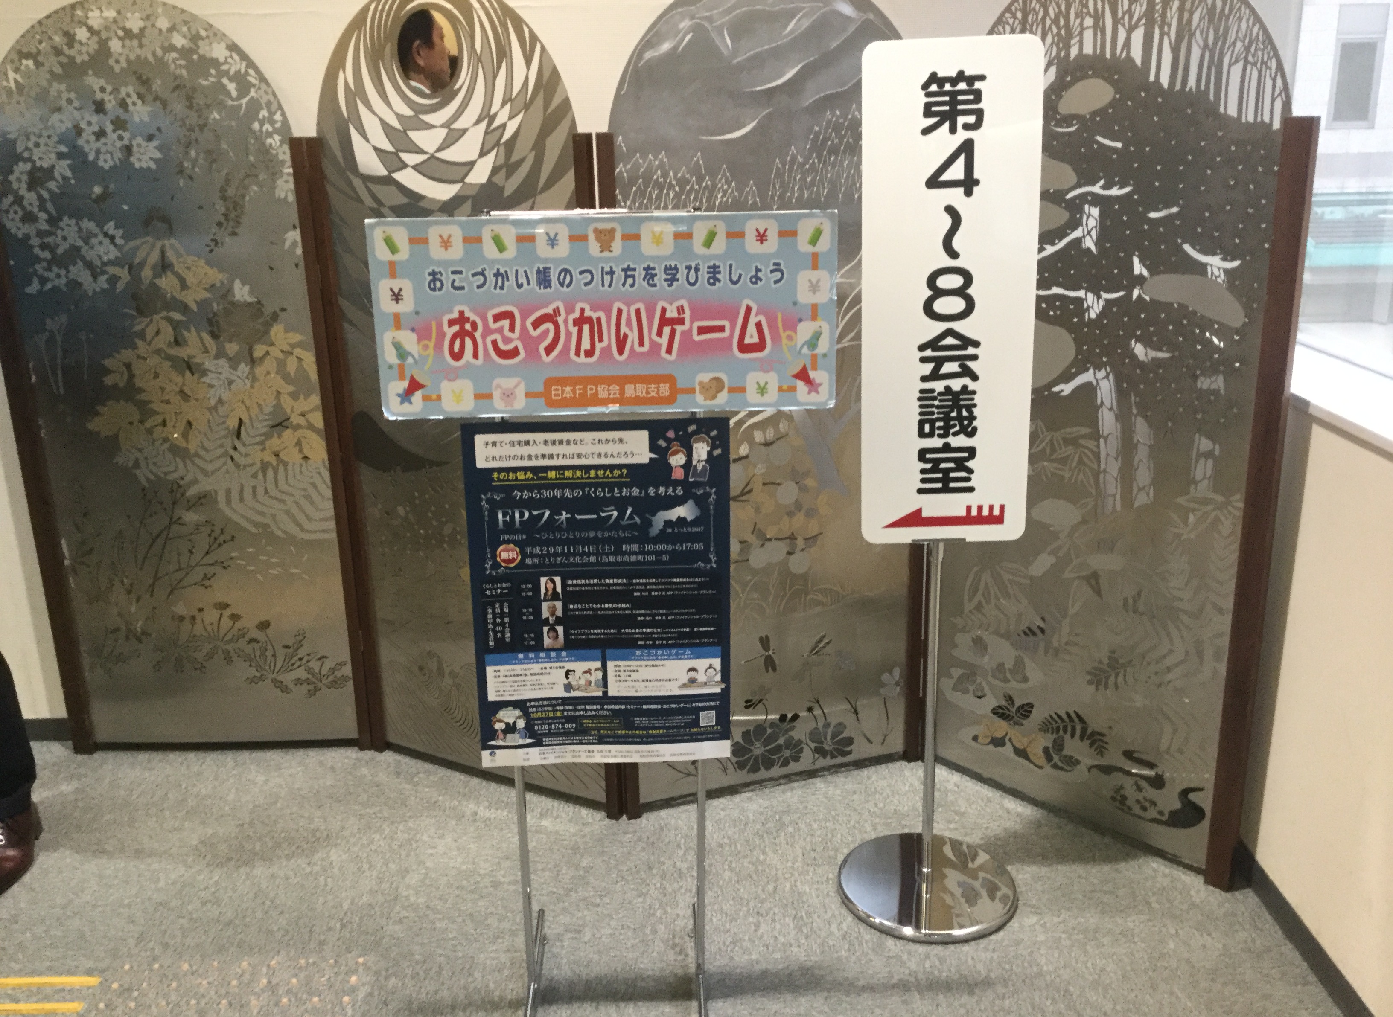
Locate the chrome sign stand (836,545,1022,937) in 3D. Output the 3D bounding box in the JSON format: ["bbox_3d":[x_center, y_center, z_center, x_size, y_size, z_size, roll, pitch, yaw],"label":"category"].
[{"bbox_3d":[0.456,0.416,2.419,0.354,0.745,0.354,-1,17,0],"label":"chrome sign stand"}]

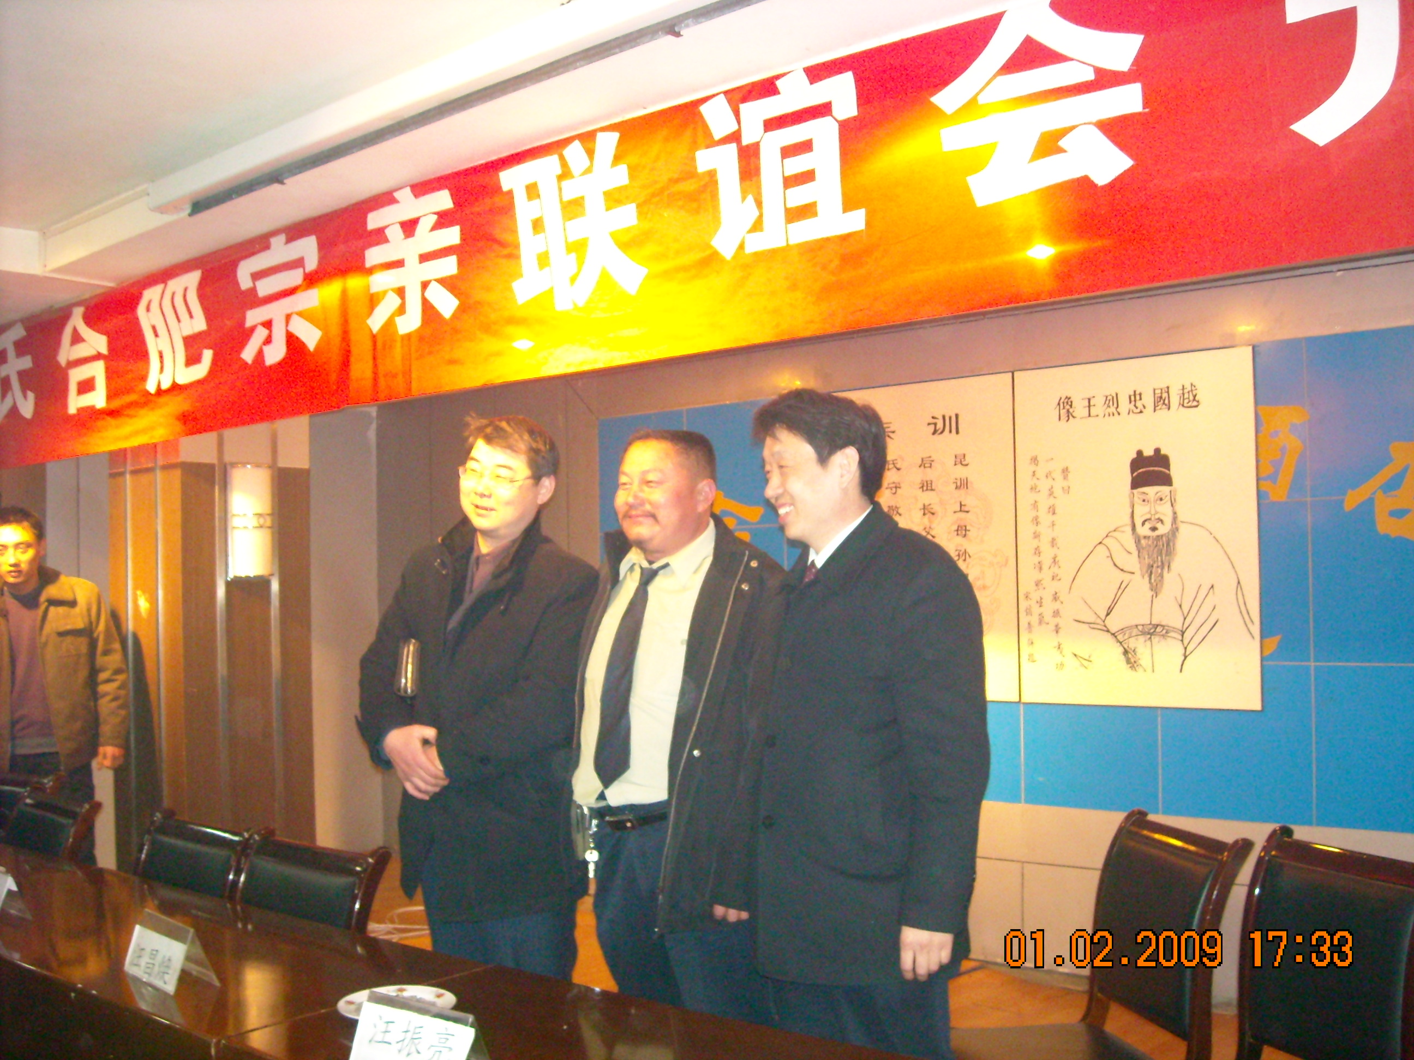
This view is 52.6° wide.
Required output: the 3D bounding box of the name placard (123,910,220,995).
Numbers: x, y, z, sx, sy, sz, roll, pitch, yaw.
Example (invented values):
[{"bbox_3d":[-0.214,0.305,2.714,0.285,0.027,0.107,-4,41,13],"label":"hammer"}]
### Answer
[{"bbox_3d":[-0.898,0.701,2.394,0.076,0.098,0.215,0,-2,-41],"label":"name placard"}]

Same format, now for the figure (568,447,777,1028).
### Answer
[{"bbox_3d":[-0.042,0.648,2.720,0.550,1.692,0.350,-3,-2,37],"label":"figure"}]

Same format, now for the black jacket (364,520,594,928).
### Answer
[{"bbox_3d":[-0.463,0.383,2.960,0.550,0.820,0.380,-3,-2,38],"label":"black jacket"}]

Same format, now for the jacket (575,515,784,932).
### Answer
[{"bbox_3d":[-0.050,0.357,2.730,0.540,0.770,0.340,-3,-2,37],"label":"jacket"}]

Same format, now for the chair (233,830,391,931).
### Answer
[{"bbox_3d":[-0.965,1.092,2.861,0.460,0.860,0.550,-3,-2,39],"label":"chair"}]

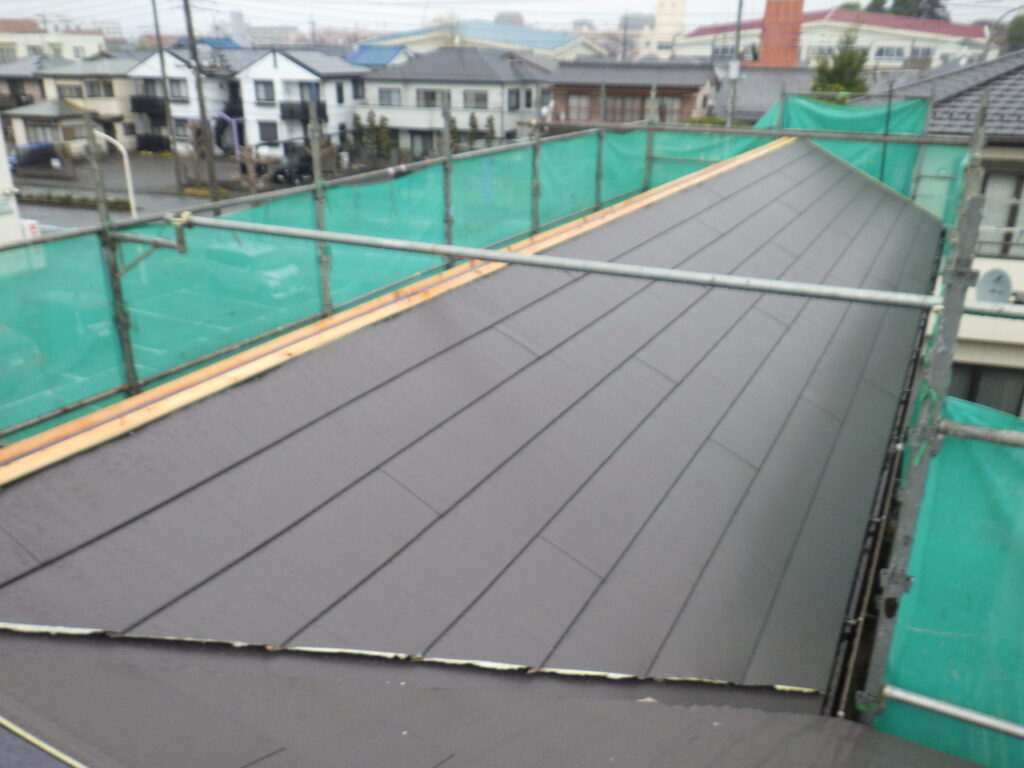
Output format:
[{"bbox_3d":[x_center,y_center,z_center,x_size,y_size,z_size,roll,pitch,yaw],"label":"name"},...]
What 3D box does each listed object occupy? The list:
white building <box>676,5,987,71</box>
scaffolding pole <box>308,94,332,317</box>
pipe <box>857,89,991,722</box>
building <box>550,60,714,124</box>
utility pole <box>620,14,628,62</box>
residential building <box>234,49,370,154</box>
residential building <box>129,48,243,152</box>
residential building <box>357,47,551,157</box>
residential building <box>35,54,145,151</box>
[{"bbox_3d":[44.188,-44.226,114.101,37.393,12.700,16.000,10,24,26],"label":"white building"},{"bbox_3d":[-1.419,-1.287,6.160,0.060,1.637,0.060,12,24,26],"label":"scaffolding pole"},{"bbox_3d":[1.144,0.200,2.344,0.060,1.936,0.060,12,24,26],"label":"pipe"},{"bbox_3d":[8.660,-18.108,56.920,9.900,6.500,5.800,11,24,24],"label":"building"},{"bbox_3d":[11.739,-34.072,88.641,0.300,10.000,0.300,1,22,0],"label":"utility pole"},{"bbox_3d":[-15.931,-21.922,64.535,7.600,7.650,6.900,9,23,20],"label":"residential building"},{"bbox_3d":[-24.962,-23.222,67.618,7.900,7.600,8.000,9,23,20],"label":"residential building"},{"bbox_3d":[-4.407,-22.986,67.022,12.000,8.000,8.300,9,23,20],"label":"residential building"},{"bbox_3d":[-32.536,-23.920,69.637,8.200,7.350,6.500,9,23,20],"label":"residential building"}]

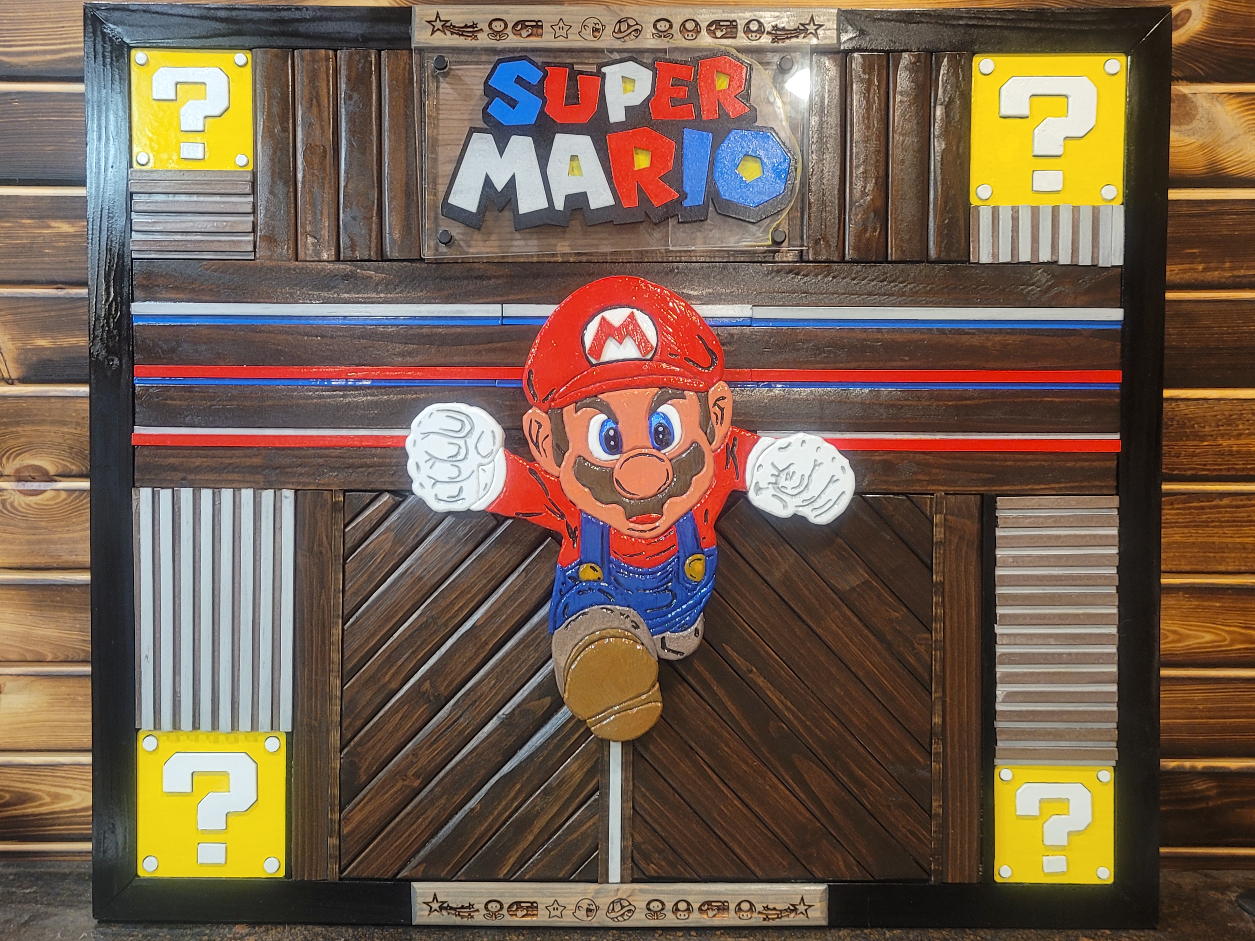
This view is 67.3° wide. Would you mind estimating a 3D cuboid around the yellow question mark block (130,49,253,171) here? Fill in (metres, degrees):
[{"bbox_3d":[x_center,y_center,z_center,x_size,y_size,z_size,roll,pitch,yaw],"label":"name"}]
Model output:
[{"bbox_3d":[-0.367,-0.304,0.804,0.103,0.101,0.019,0,1,0],"label":"yellow question mark block"}]

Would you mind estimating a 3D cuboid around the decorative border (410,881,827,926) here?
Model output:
[{"bbox_3d":[-0.007,0.370,0.815,0.356,0.038,0.020,0,1,0],"label":"decorative border"}]

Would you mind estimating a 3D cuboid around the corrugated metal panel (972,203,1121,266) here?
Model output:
[{"bbox_3d":[0.355,-0.199,0.805,0.129,0.050,0.015,0,1,0],"label":"corrugated metal panel"}]

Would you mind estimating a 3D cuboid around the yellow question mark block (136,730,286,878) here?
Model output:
[{"bbox_3d":[-0.356,0.286,0.817,0.127,0.126,0.019,0,1,0],"label":"yellow question mark block"}]

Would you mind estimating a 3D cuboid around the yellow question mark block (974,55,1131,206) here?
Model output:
[{"bbox_3d":[0.355,-0.287,0.804,0.131,0.128,0.019,0,1,0],"label":"yellow question mark block"}]

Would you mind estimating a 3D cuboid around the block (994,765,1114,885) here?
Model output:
[{"bbox_3d":[0.366,0.304,0.817,0.102,0.102,0.019,0,1,0],"label":"block"}]

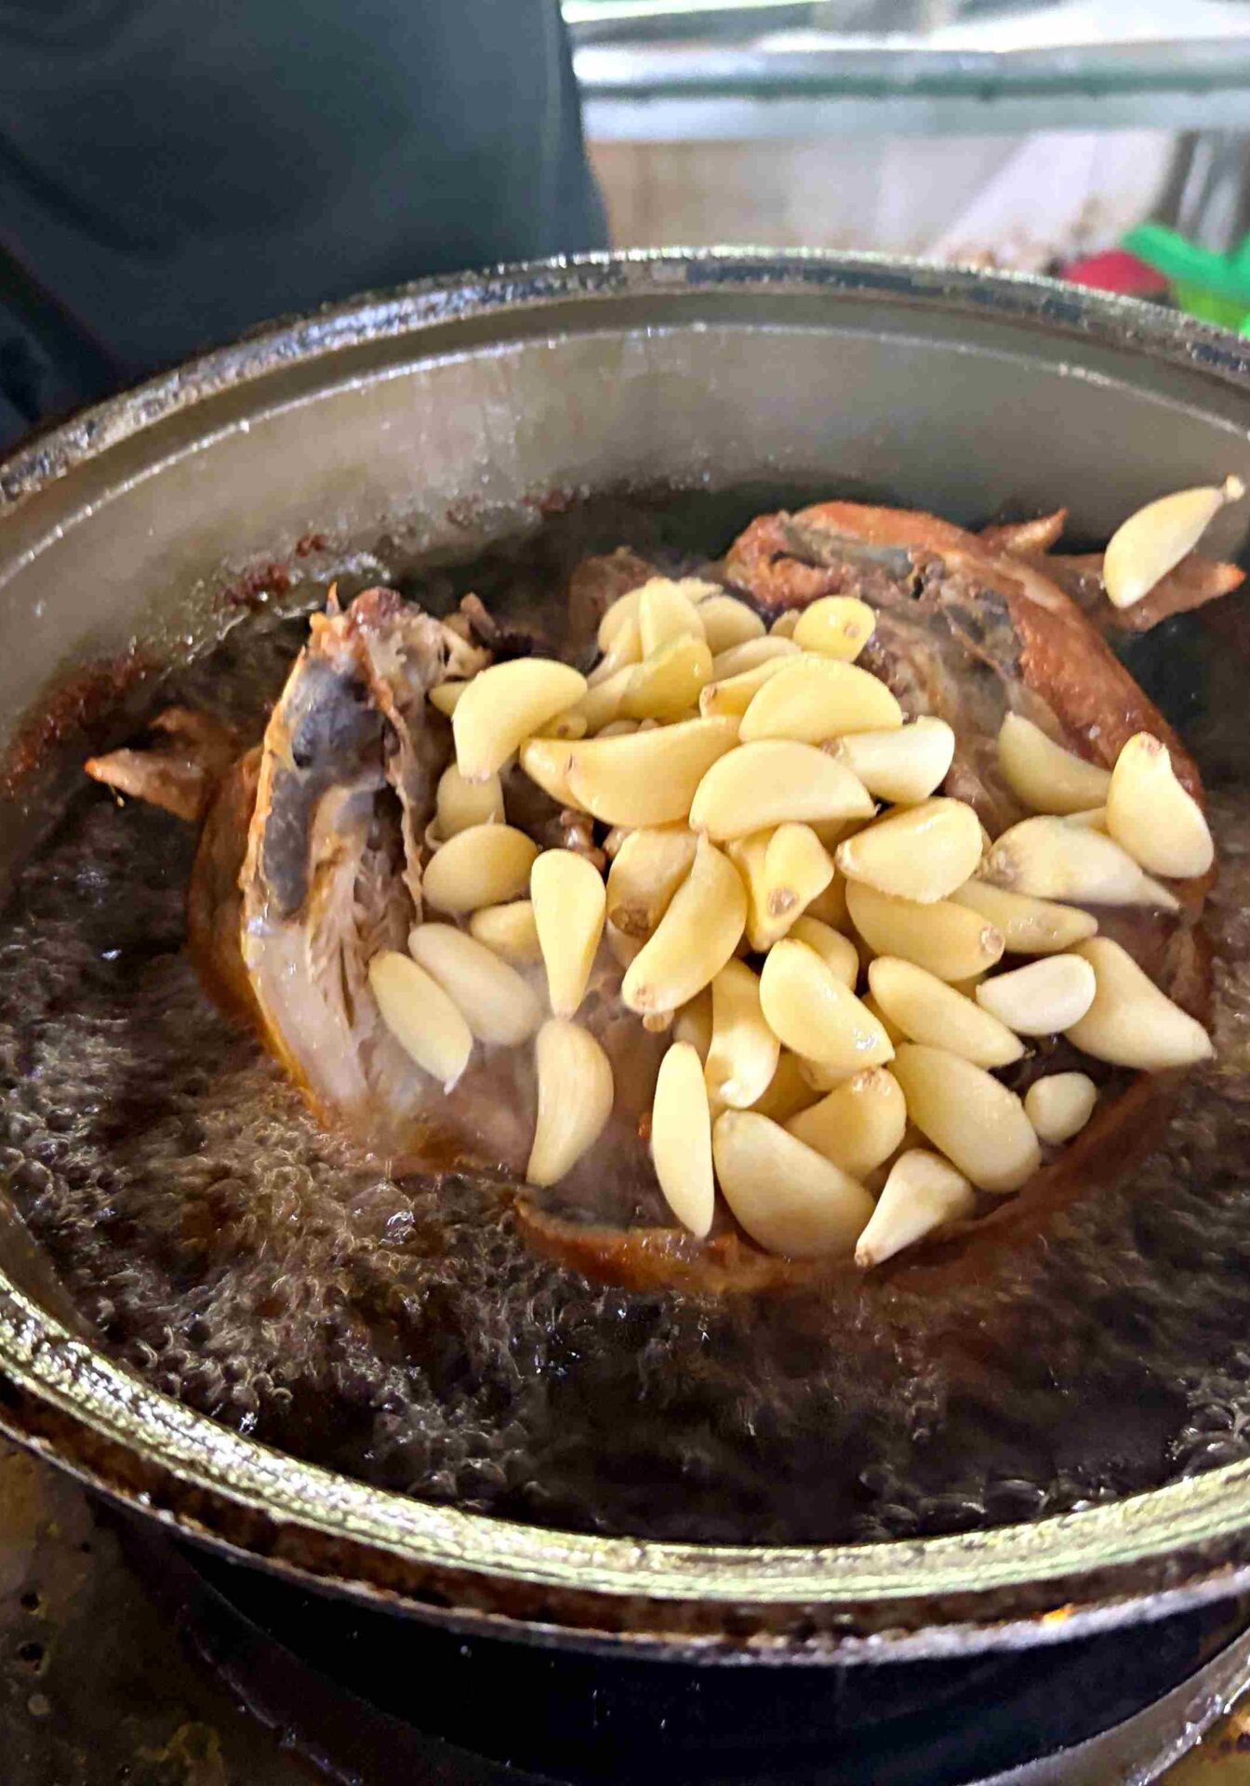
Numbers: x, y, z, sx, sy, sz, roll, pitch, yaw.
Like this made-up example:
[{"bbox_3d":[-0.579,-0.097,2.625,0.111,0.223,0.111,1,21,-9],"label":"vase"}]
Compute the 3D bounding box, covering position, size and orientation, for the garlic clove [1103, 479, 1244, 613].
[{"bbox_3d":[0.121,-0.077,0.393,0.040,0.015,0.015,-44,55,-7],"label":"garlic clove"}]

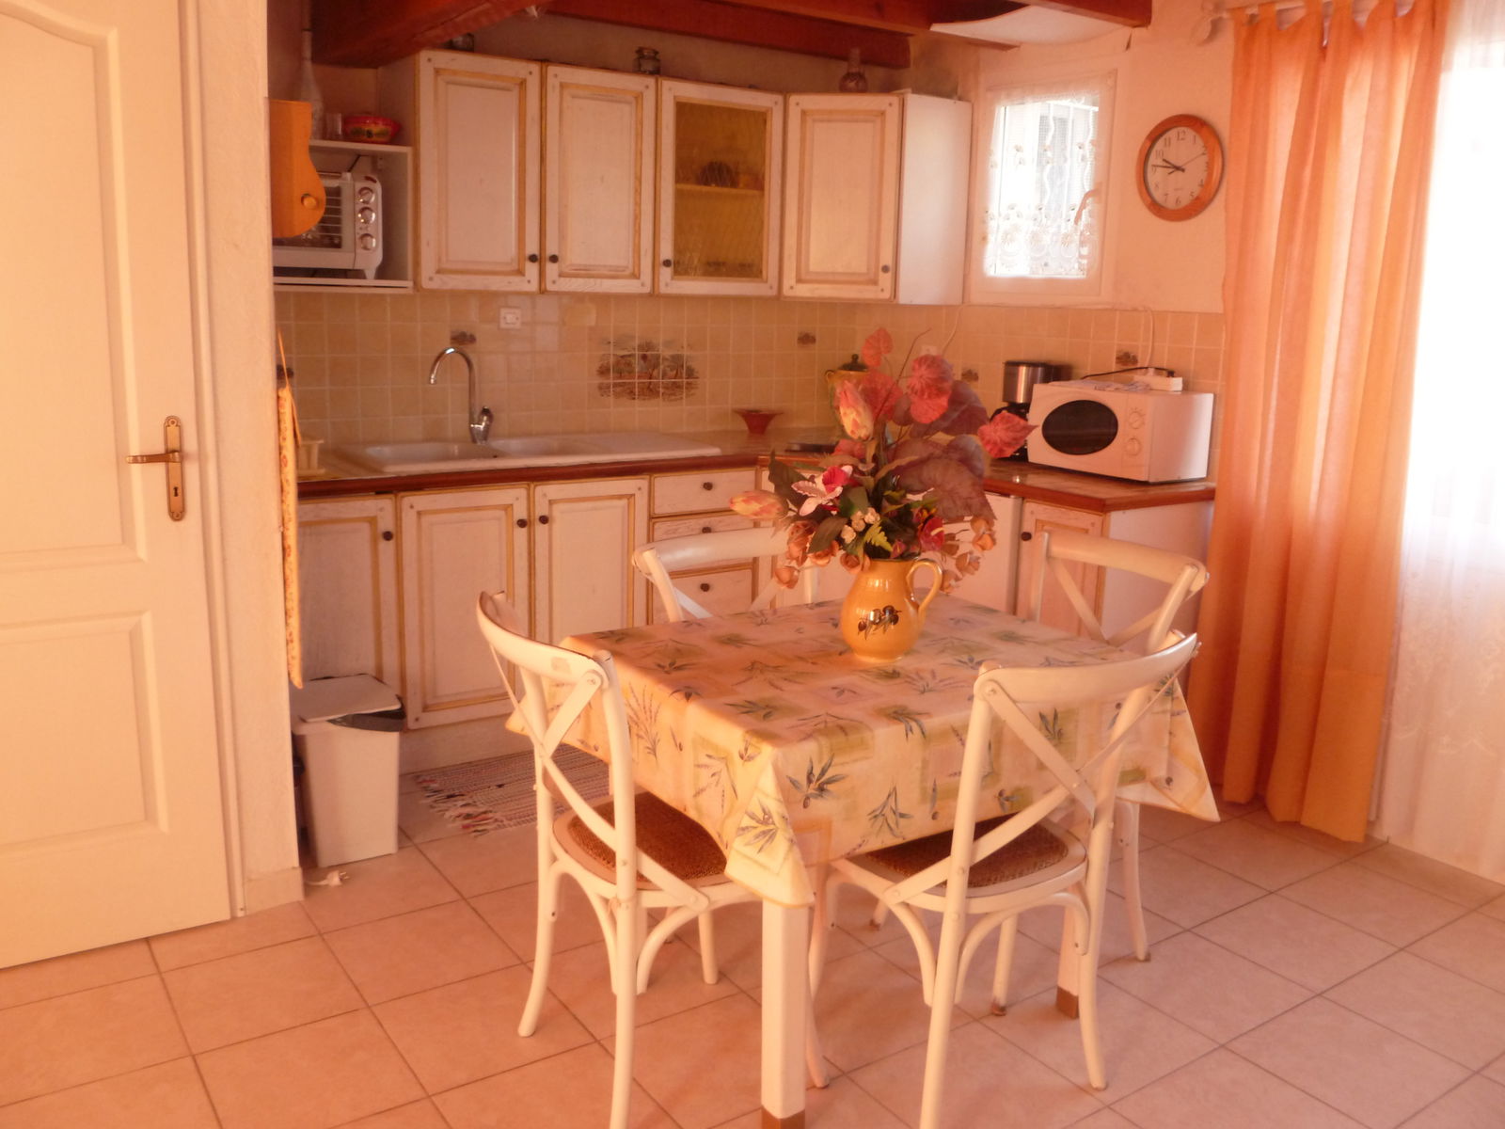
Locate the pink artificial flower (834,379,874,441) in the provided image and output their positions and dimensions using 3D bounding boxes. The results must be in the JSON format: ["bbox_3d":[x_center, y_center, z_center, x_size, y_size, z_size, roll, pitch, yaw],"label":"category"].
[{"bbox_3d":[0.181,-0.275,2.173,0.055,0.108,0.055,-21,0,10],"label":"pink artificial flower"}]

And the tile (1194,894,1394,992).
[{"bbox_3d":[1.228,0.856,2.759,0.330,0.010,0.330,-7,14,-34],"label":"tile"}]

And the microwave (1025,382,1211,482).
[{"bbox_3d":[1.095,-0.401,3.677,0.295,0.255,0.475,-6,13,-31],"label":"microwave"}]

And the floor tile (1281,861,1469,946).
[{"bbox_3d":[1.501,0.823,2.949,0.330,0.010,0.330,-7,14,-34],"label":"floor tile"}]

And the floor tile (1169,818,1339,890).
[{"bbox_3d":[1.321,0.765,3.209,0.330,0.010,0.330,-7,14,-34],"label":"floor tile"}]

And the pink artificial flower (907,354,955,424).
[{"bbox_3d":[0.321,-0.316,2.189,0.090,0.128,0.050,3,12,6],"label":"pink artificial flower"}]

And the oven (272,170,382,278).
[{"bbox_3d":[-1.320,-0.964,3.484,0.460,0.292,0.320,-7,14,-33],"label":"oven"}]

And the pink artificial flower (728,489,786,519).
[{"bbox_3d":[0.009,-0.111,2.258,0.106,0.054,0.054,5,12,0],"label":"pink artificial flower"}]

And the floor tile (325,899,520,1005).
[{"bbox_3d":[-0.705,0.825,2.598,0.330,0.010,0.330,-6,14,-33],"label":"floor tile"}]

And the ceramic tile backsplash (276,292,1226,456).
[{"bbox_3d":[-0.152,-0.531,3.567,2.557,0.513,1.780,-6,14,-33],"label":"ceramic tile backsplash"}]

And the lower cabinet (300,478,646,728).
[{"bbox_3d":[-0.987,0.076,3.793,1.200,0.730,0.600,-6,14,-33],"label":"lower cabinet"}]

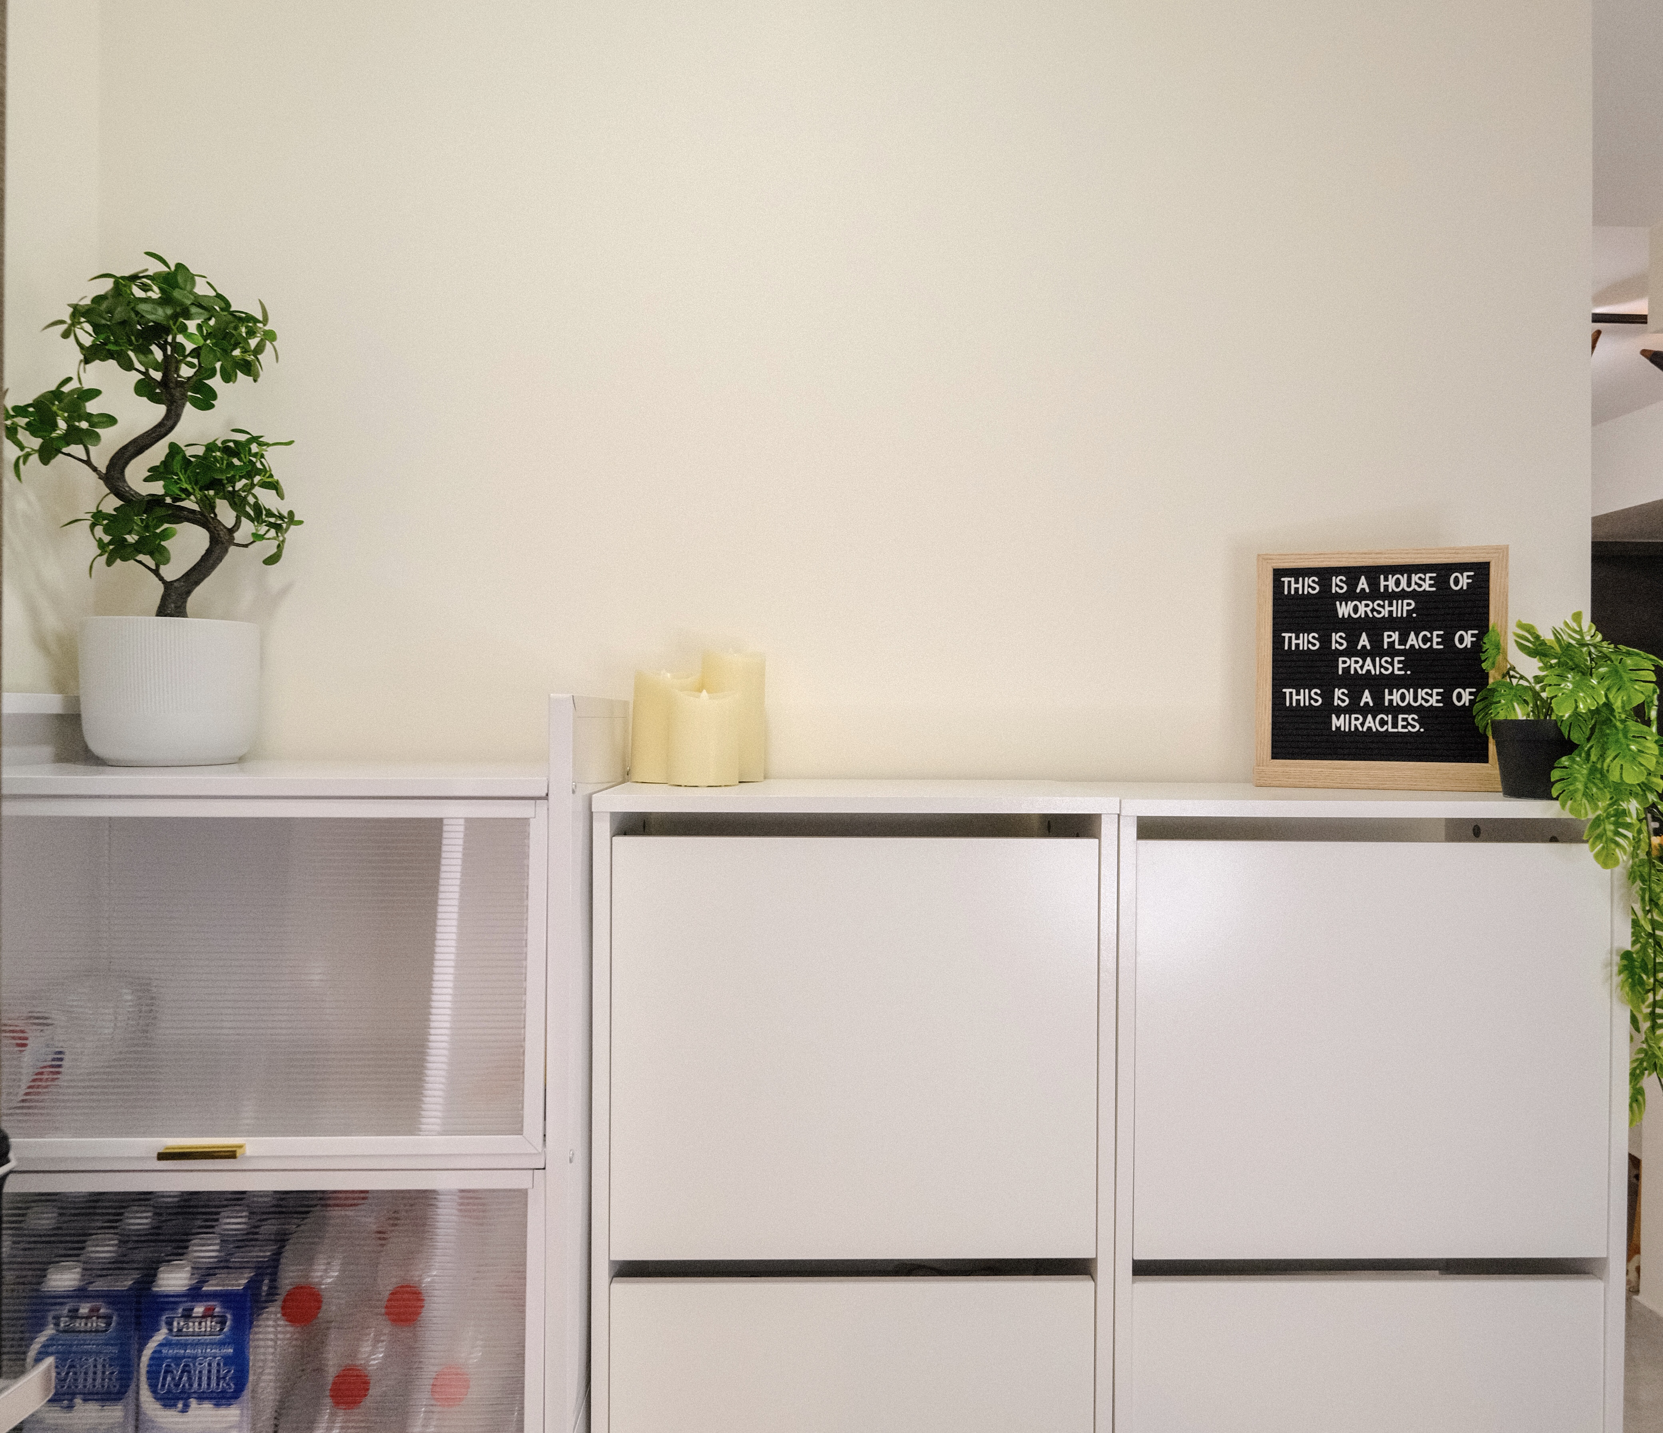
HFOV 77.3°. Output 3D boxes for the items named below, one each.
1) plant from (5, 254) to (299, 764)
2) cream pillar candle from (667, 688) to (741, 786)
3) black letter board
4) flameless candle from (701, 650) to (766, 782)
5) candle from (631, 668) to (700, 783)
[{"bbox_3d":[-0.710,-0.218,1.100,0.298,0.540,0.250,0,1,-1],"label":"plant"},{"bbox_3d":[-0.135,0.023,1.095,0.075,0.101,0.075,0,1,-1],"label":"cream pillar candle"},{"bbox_3d":[0.594,-0.049,1.127,0.248,0.257,0.035,1,1,16],"label":"black letter board"},{"bbox_3d":[-0.113,0.000,1.200,0.075,0.150,0.075,0,1,-1],"label":"flameless candle"},{"bbox_3d":[-0.185,0.010,1.165,0.075,0.126,0.075,0,1,-1],"label":"candle"}]

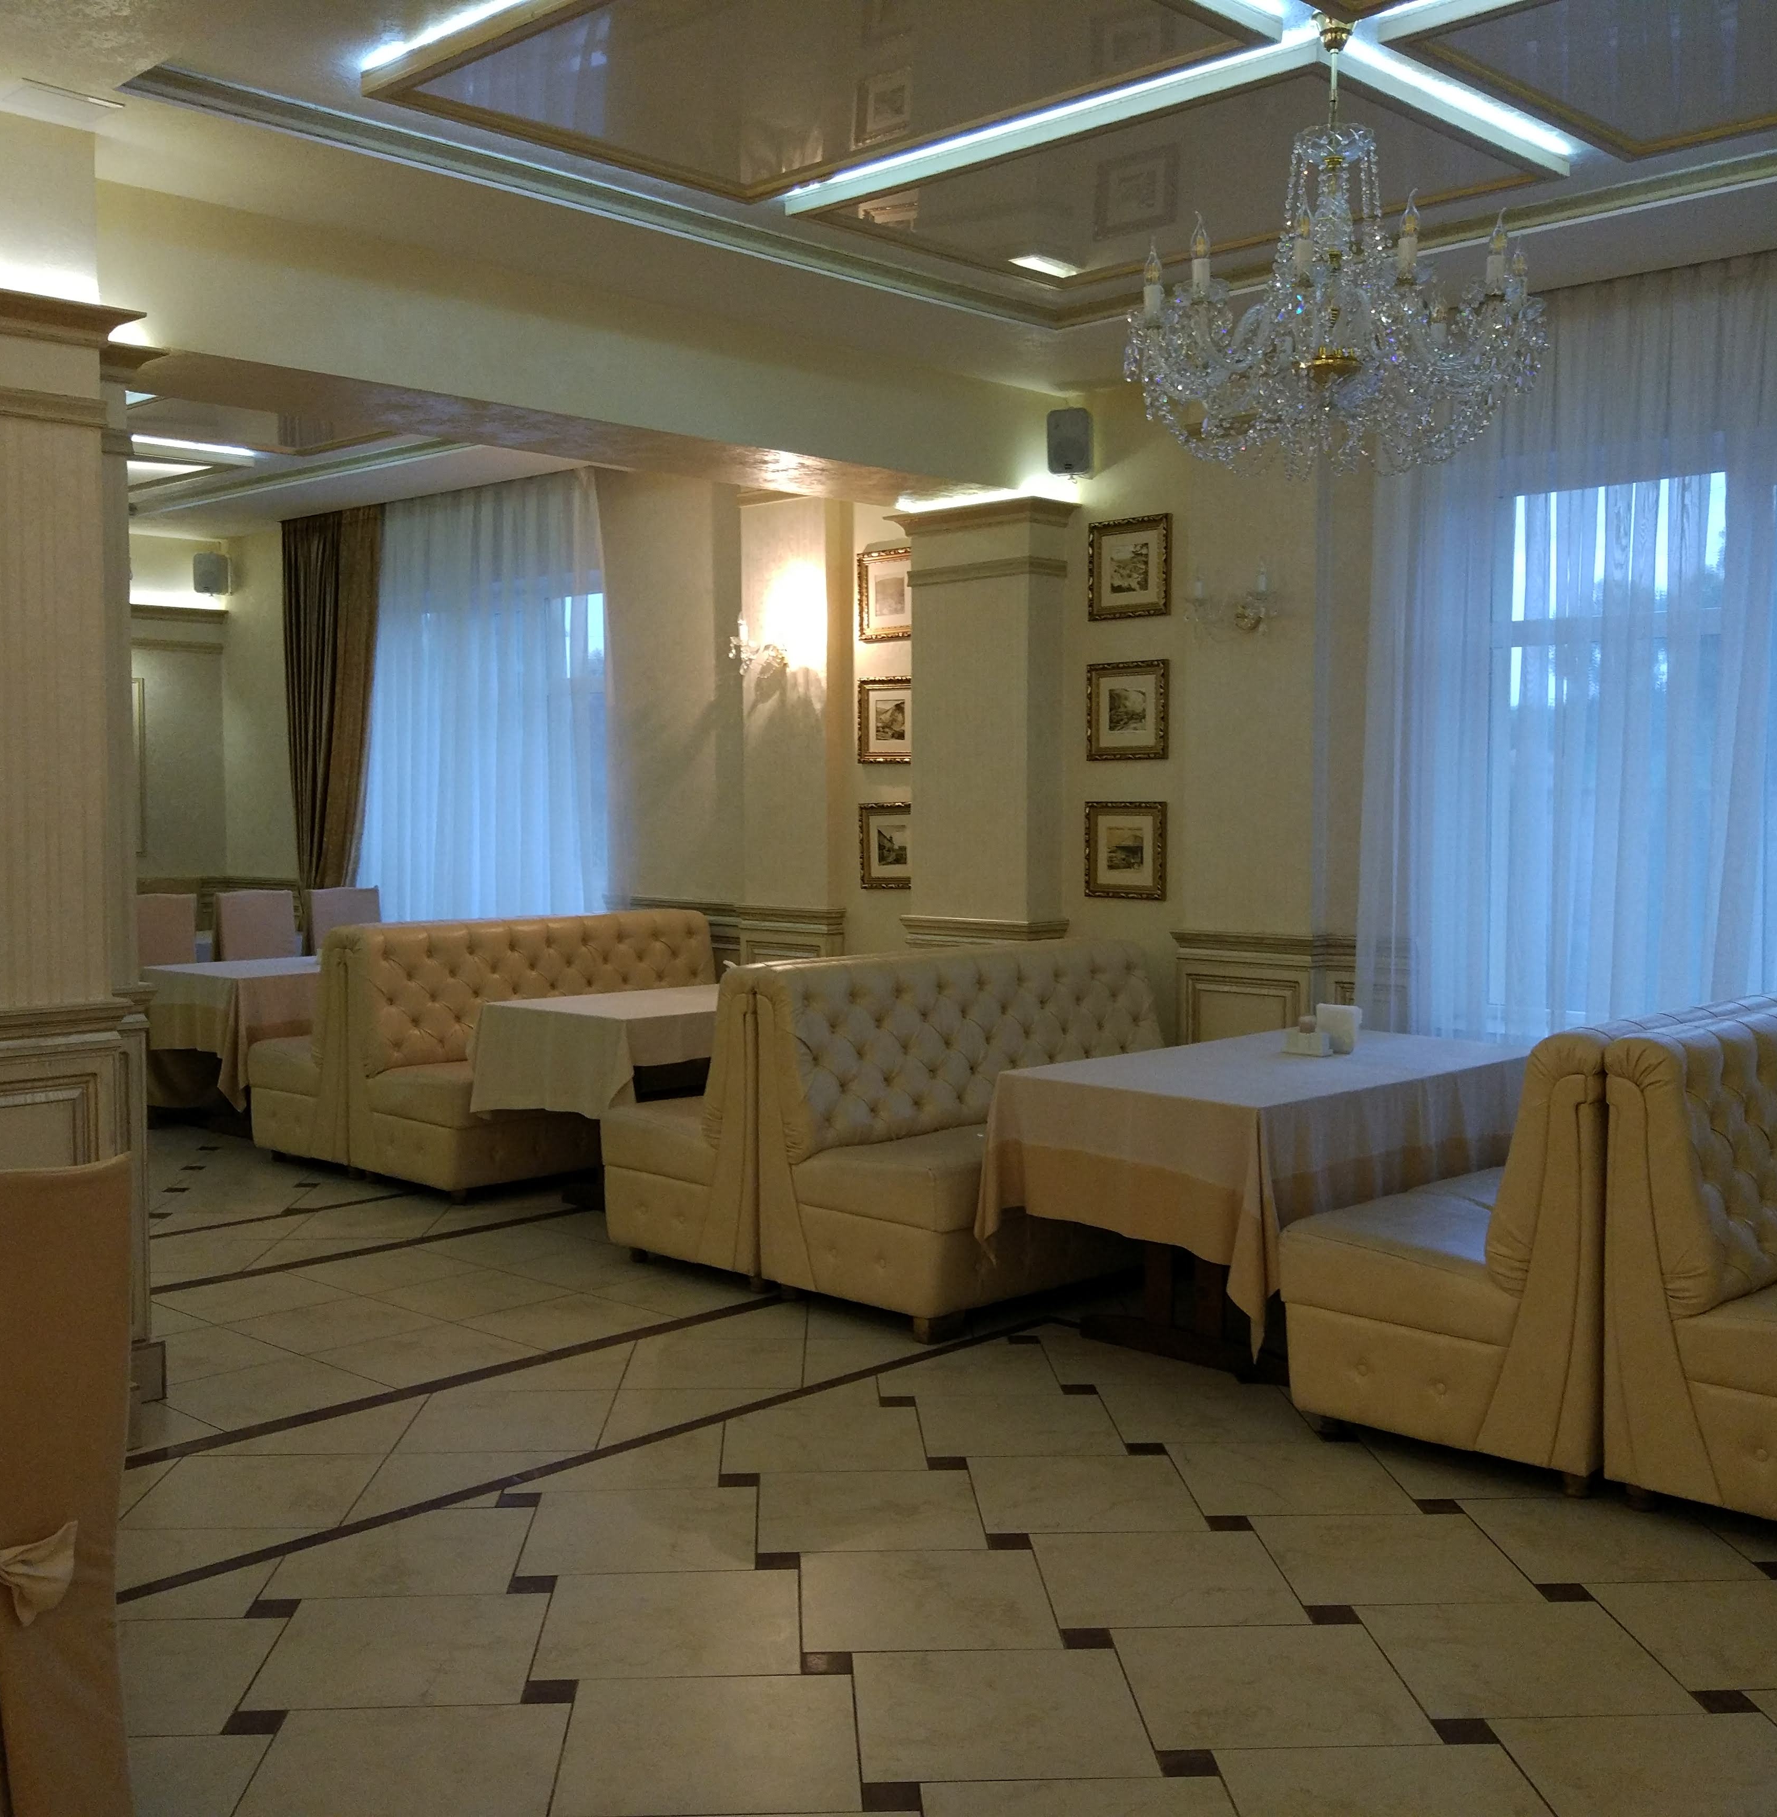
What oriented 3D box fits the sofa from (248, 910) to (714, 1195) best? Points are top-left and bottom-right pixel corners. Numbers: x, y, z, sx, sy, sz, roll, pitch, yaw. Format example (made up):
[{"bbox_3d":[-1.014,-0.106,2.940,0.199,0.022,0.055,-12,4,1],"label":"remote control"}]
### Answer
[{"bbox_3d":[-1.495,0.527,8.276,1.499,1.000,1.764,3,4,43],"label":"sofa"}]

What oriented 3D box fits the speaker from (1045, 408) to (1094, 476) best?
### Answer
[{"bbox_3d":[0.658,-1.684,7.057,0.157,0.238,0.155,1,3,25],"label":"speaker"}]

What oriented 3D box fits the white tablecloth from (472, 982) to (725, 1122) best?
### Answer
[{"bbox_3d":[-0.618,0.707,7.462,0.805,0.742,1.591,3,4,44],"label":"white tablecloth"}]

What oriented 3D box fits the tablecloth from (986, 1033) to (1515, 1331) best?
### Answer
[{"bbox_3d":[1.104,0.799,5.569,0.882,0.742,1.492,3,4,43],"label":"tablecloth"}]

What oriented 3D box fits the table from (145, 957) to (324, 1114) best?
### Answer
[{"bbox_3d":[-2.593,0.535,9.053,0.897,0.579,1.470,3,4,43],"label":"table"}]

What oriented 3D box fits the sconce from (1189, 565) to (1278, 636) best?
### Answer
[{"bbox_3d":[1.157,-1.027,6.558,0.320,0.247,0.179,3,4,43],"label":"sconce"}]

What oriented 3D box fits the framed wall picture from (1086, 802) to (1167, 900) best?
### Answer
[{"bbox_3d":[0.864,-0.213,7.214,0.370,0.359,0.032,3,4,43],"label":"framed wall picture"}]

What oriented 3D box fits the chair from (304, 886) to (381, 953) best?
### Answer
[{"bbox_3d":[-2.647,0.424,9.868,0.485,1.035,0.412,3,4,43],"label":"chair"}]

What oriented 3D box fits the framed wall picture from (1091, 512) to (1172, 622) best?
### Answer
[{"bbox_3d":[0.882,-1.231,7.108,0.367,0.360,0.044,3,4,43],"label":"framed wall picture"}]

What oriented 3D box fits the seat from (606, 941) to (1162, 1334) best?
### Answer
[{"bbox_3d":[0.216,0.631,6.377,1.455,0.992,1.735,3,4,43],"label":"seat"}]

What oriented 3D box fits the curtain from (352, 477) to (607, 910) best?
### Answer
[{"bbox_3d":[-2.056,-0.570,9.771,2.147,2.978,0.136,3,4,43],"label":"curtain"}]

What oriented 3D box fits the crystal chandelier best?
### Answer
[{"bbox_3d":[0.892,-1.337,3.934,0.857,0.875,0.857,3,4,43],"label":"crystal chandelier"}]

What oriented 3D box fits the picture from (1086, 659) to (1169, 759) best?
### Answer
[{"bbox_3d":[0.868,-0.723,7.182,0.369,0.355,0.032,3,4,43],"label":"picture"}]

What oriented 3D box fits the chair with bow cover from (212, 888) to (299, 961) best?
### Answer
[{"bbox_3d":[-2.980,0.445,9.517,0.485,1.032,0.412,3,4,43],"label":"chair with bow cover"}]

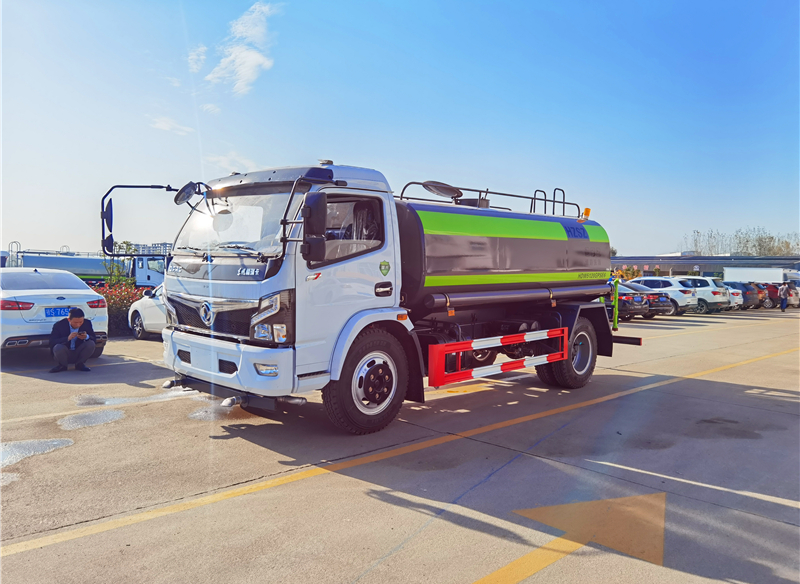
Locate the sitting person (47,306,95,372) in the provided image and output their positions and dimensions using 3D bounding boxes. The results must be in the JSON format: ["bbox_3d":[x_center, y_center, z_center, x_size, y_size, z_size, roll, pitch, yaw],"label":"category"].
[{"bbox_3d":[-4.876,0.681,9.243,0.660,0.900,0.750,1,2,-30],"label":"sitting person"}]

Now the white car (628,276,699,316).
[{"bbox_3d":[11.925,0.172,29.923,4.580,1.700,1.850,3,2,43],"label":"white car"}]

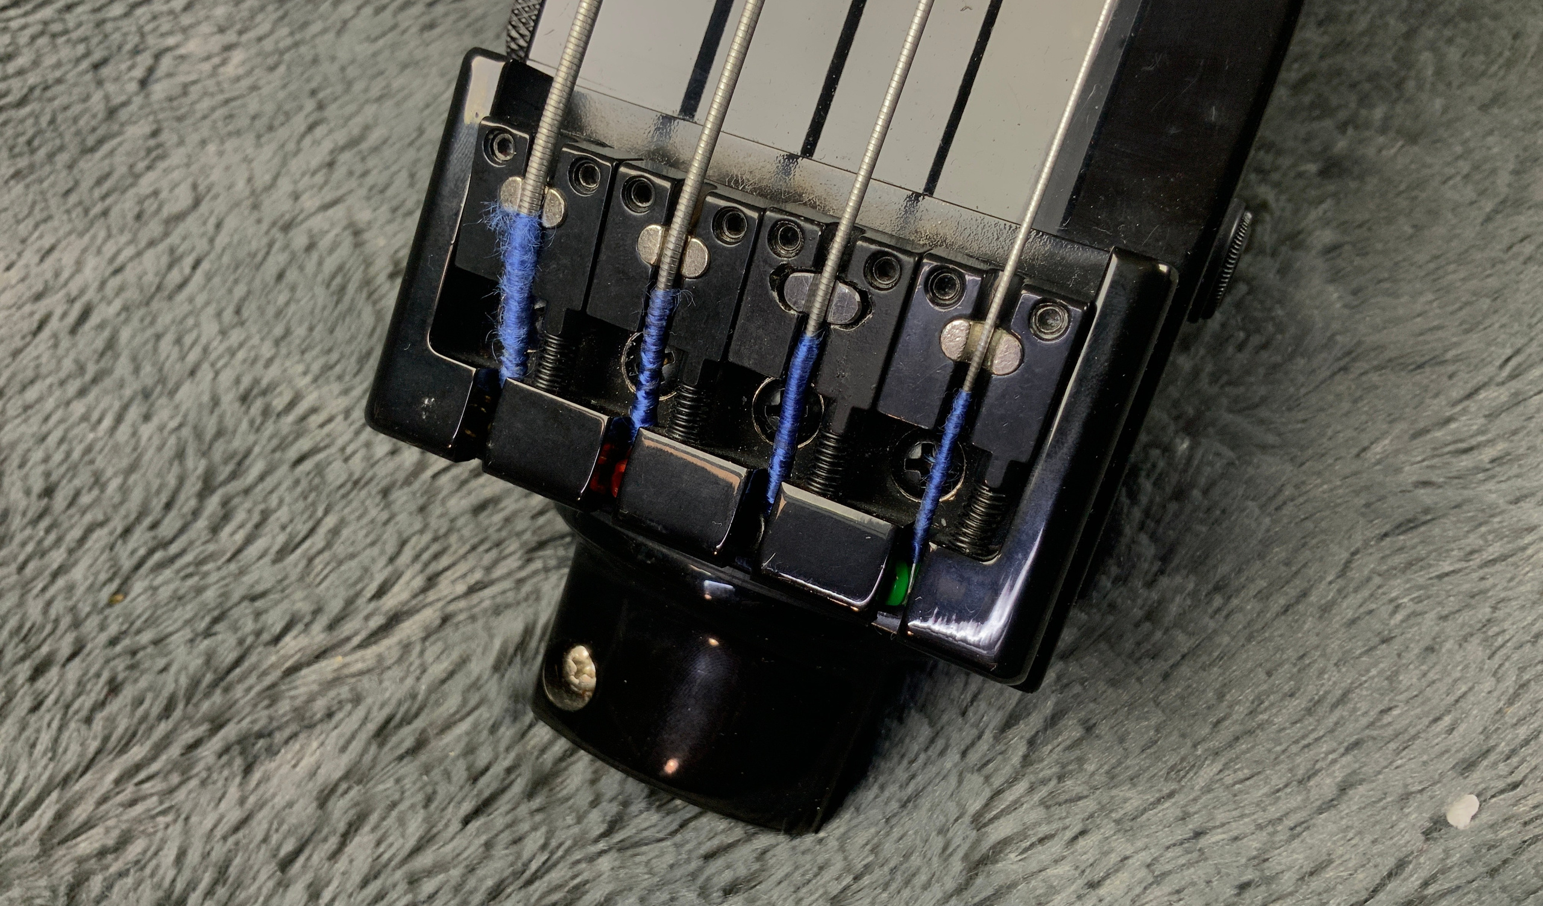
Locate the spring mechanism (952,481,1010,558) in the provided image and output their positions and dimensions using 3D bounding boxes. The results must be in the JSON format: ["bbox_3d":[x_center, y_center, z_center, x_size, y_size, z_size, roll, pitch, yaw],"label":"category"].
[{"bbox_3d":[0.025,0.008,0.157,0.004,0.004,0.009,20,118,11],"label":"spring mechanism"}]

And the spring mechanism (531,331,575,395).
[{"bbox_3d":[-0.029,-0.012,0.168,0.004,0.004,0.007,20,118,11],"label":"spring mechanism"}]

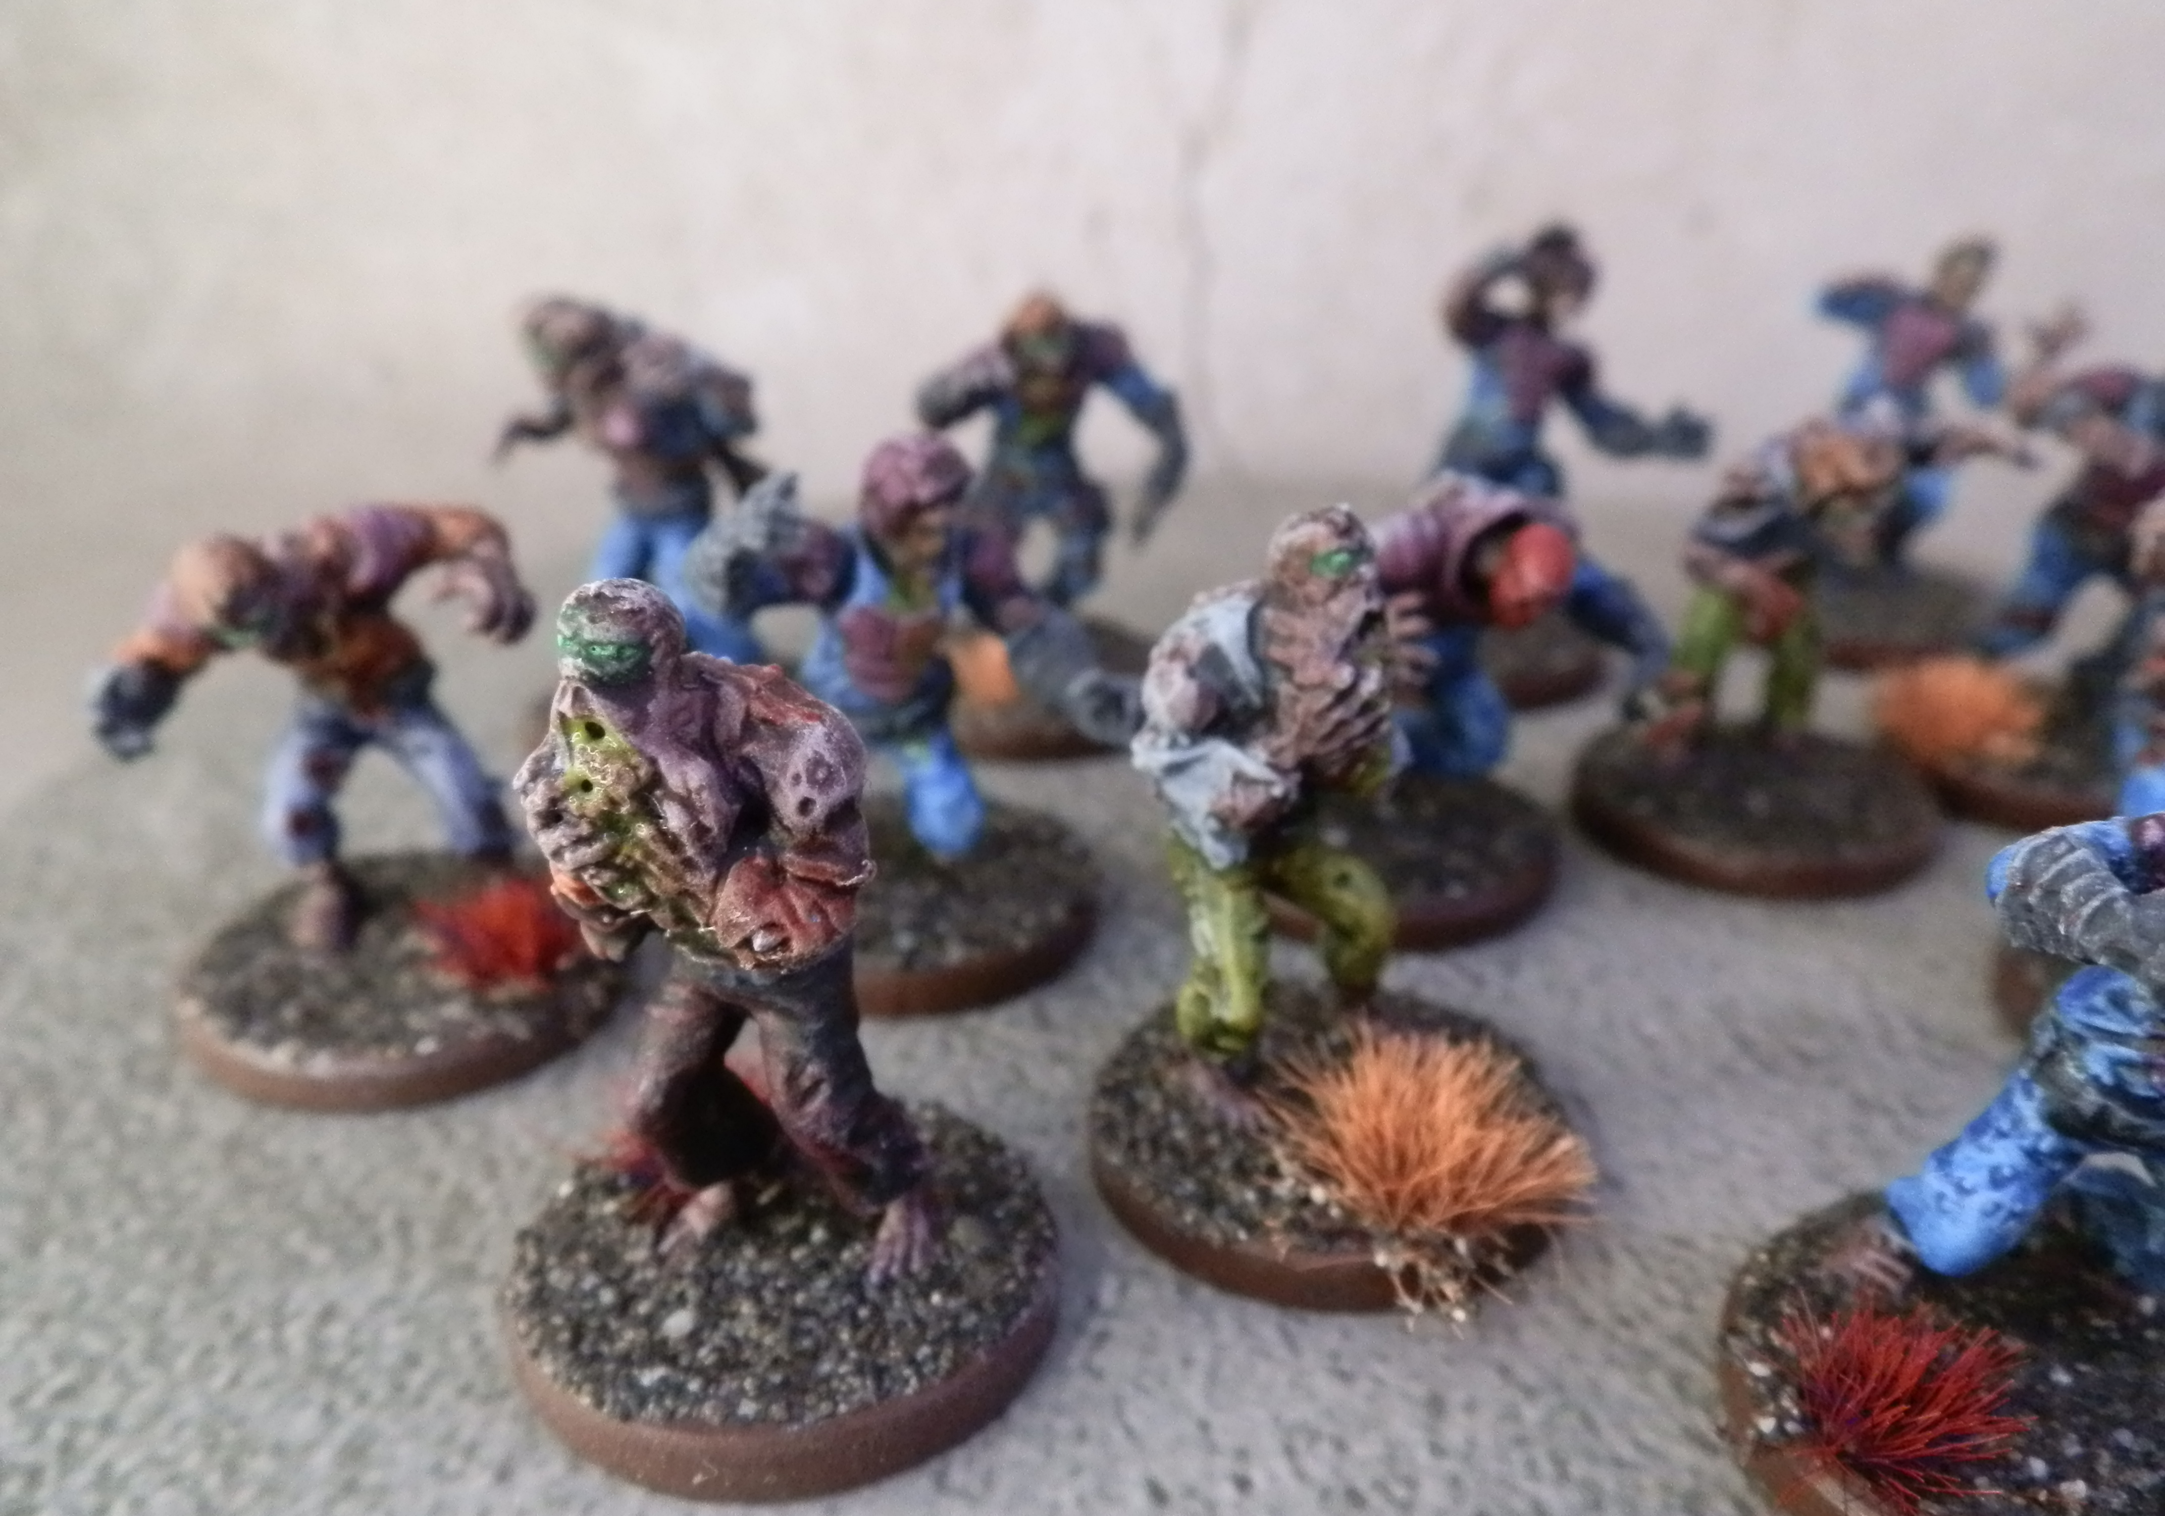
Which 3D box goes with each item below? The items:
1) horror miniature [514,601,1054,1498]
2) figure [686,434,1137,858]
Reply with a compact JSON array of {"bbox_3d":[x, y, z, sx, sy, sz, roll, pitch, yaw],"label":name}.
[{"bbox_3d":[-0.013,0.009,0.075,0.025,0.035,0.025,13,28,25],"label":"horror miniature"},{"bbox_3d":[-0.011,-0.005,0.105,0.022,0.029,0.018,-14,28,-27],"label":"figure"}]

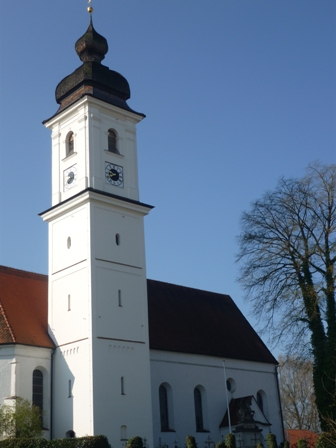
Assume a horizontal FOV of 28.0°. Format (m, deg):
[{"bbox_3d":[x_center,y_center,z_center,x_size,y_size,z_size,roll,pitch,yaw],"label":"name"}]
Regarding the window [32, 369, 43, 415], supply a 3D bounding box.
[{"bbox_3d":[-10.254,13.810,53.301,0.943,4.493,0.300,16,-28,-42],"label":"window"}]

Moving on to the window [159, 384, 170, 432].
[{"bbox_3d":[-0.333,16.736,61.309,1.073,3.989,0.300,16,-28,-42],"label":"window"}]

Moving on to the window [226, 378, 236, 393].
[{"bbox_3d":[6.289,16.415,68.221,1.499,1.519,0.429,16,-28,-42],"label":"window"}]

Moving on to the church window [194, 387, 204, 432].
[{"bbox_3d":[2.972,17.685,64.375,1.053,3.989,0.300,16,-28,-42],"label":"church window"}]

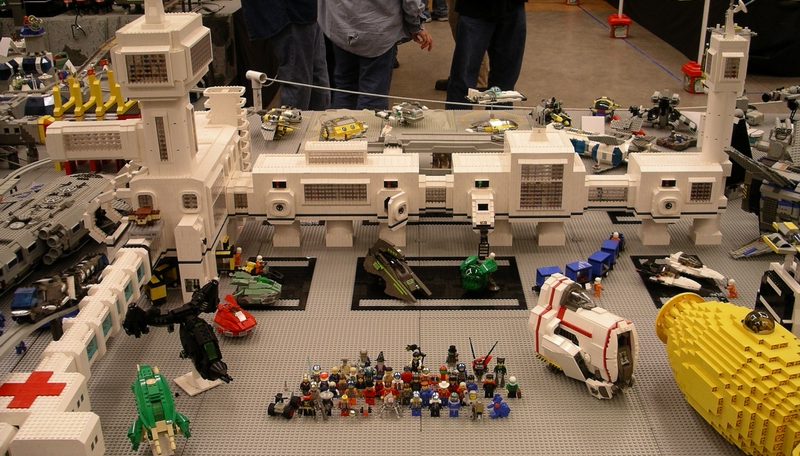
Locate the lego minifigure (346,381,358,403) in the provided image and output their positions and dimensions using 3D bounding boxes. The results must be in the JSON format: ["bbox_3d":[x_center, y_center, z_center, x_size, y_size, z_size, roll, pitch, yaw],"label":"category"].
[{"bbox_3d":[-0.084,0.283,1.470,0.025,0.042,0.018,0,23,1],"label":"lego minifigure"}]

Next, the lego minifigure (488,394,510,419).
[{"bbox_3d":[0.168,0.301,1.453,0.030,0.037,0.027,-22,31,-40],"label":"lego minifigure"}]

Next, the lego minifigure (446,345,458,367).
[{"bbox_3d":[0.099,0.240,1.591,0.025,0.046,0.018,0,24,1],"label":"lego minifigure"}]

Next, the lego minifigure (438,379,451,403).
[{"bbox_3d":[0.078,0.286,1.477,0.025,0.045,0.018,0,24,1],"label":"lego minifigure"}]

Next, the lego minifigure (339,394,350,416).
[{"bbox_3d":[-0.093,0.297,1.440,0.025,0.040,0.018,0,23,1],"label":"lego minifigure"}]

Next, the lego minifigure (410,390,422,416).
[{"bbox_3d":[0.029,0.300,1.458,0.025,0.042,0.018,0,24,1],"label":"lego minifigure"}]

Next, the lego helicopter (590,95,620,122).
[{"bbox_3d":[0.745,-0.437,3.106,0.105,0.076,0.100,5,24,11],"label":"lego helicopter"}]

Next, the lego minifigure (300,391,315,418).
[{"bbox_3d":[-0.158,0.299,1.459,0.025,0.043,0.018,0,24,1],"label":"lego minifigure"}]

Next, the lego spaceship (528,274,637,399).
[{"bbox_3d":[0.329,0.188,1.512,0.102,0.176,0.174,-16,27,-32],"label":"lego spaceship"}]

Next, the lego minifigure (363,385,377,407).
[{"bbox_3d":[-0.052,0.287,1.487,0.025,0.042,0.018,0,24,1],"label":"lego minifigure"}]

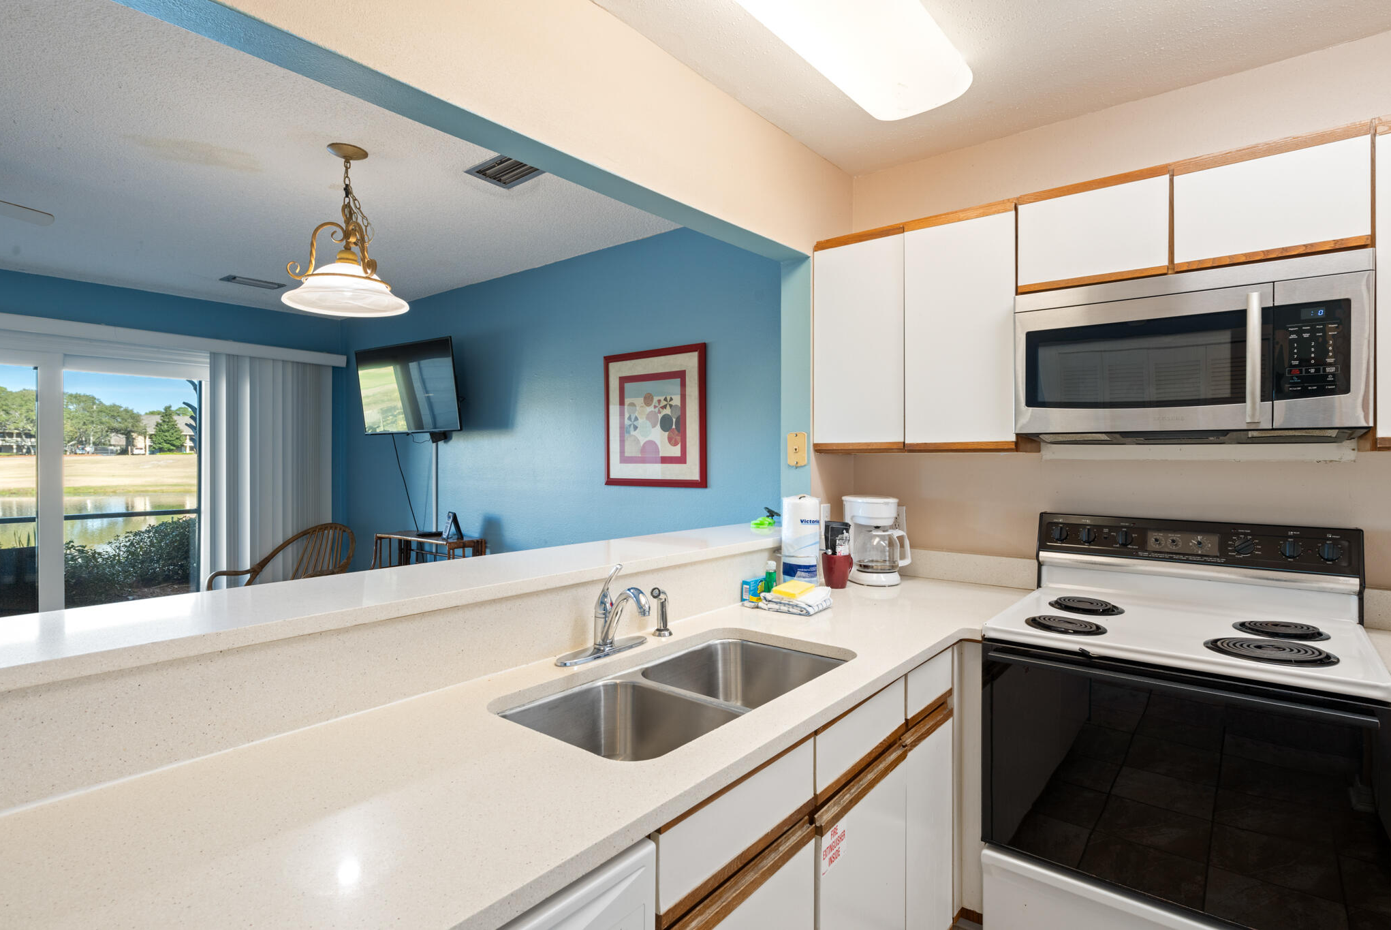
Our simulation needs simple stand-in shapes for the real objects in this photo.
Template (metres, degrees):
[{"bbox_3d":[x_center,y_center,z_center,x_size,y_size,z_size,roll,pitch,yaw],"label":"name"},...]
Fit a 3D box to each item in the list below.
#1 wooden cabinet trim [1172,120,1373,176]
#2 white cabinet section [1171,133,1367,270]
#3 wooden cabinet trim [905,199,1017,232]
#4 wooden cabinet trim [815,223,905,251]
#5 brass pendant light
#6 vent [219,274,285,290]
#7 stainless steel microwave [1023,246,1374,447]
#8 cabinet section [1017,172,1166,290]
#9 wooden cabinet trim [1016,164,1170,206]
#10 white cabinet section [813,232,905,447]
[{"bbox_3d":[1.403,-0.771,1.716,0.375,0.034,0.022,1,1,39],"label":"wooden cabinet trim"},{"bbox_3d":[1.501,-0.638,1.840,0.376,0.258,0.320,0,1,39],"label":"white cabinet section"},{"bbox_3d":[0.833,-0.781,2.205,0.342,0.034,0.025,0,1,39],"label":"wooden cabinet trim"},{"bbox_3d":[0.558,-0.778,2.390,0.325,0.033,0.022,1,1,39],"label":"wooden cabinet trim"},{"bbox_3d":[-1.259,-0.854,2.514,0.410,0.562,0.410,0,1,39],"label":"brass pendant light"},{"bbox_3d":[-2.805,-1.149,4.424,0.190,0.020,0.310,0,1,39],"label":"vent"},{"bbox_3d":[1.342,-0.283,1.944,0.760,0.425,0.400,0,1,39],"label":"stainless steel microwave"},{"bbox_3d":[1.202,-0.645,2.079,0.376,0.265,0.320,0,1,39],"label":"cabinet section"},{"bbox_3d":[1.118,-0.784,1.973,0.380,0.030,0.025,0,1,39],"label":"wooden cabinet trim"},{"bbox_3d":[0.654,-0.412,2.517,0.333,0.706,0.320,0,1,39],"label":"white cabinet section"}]

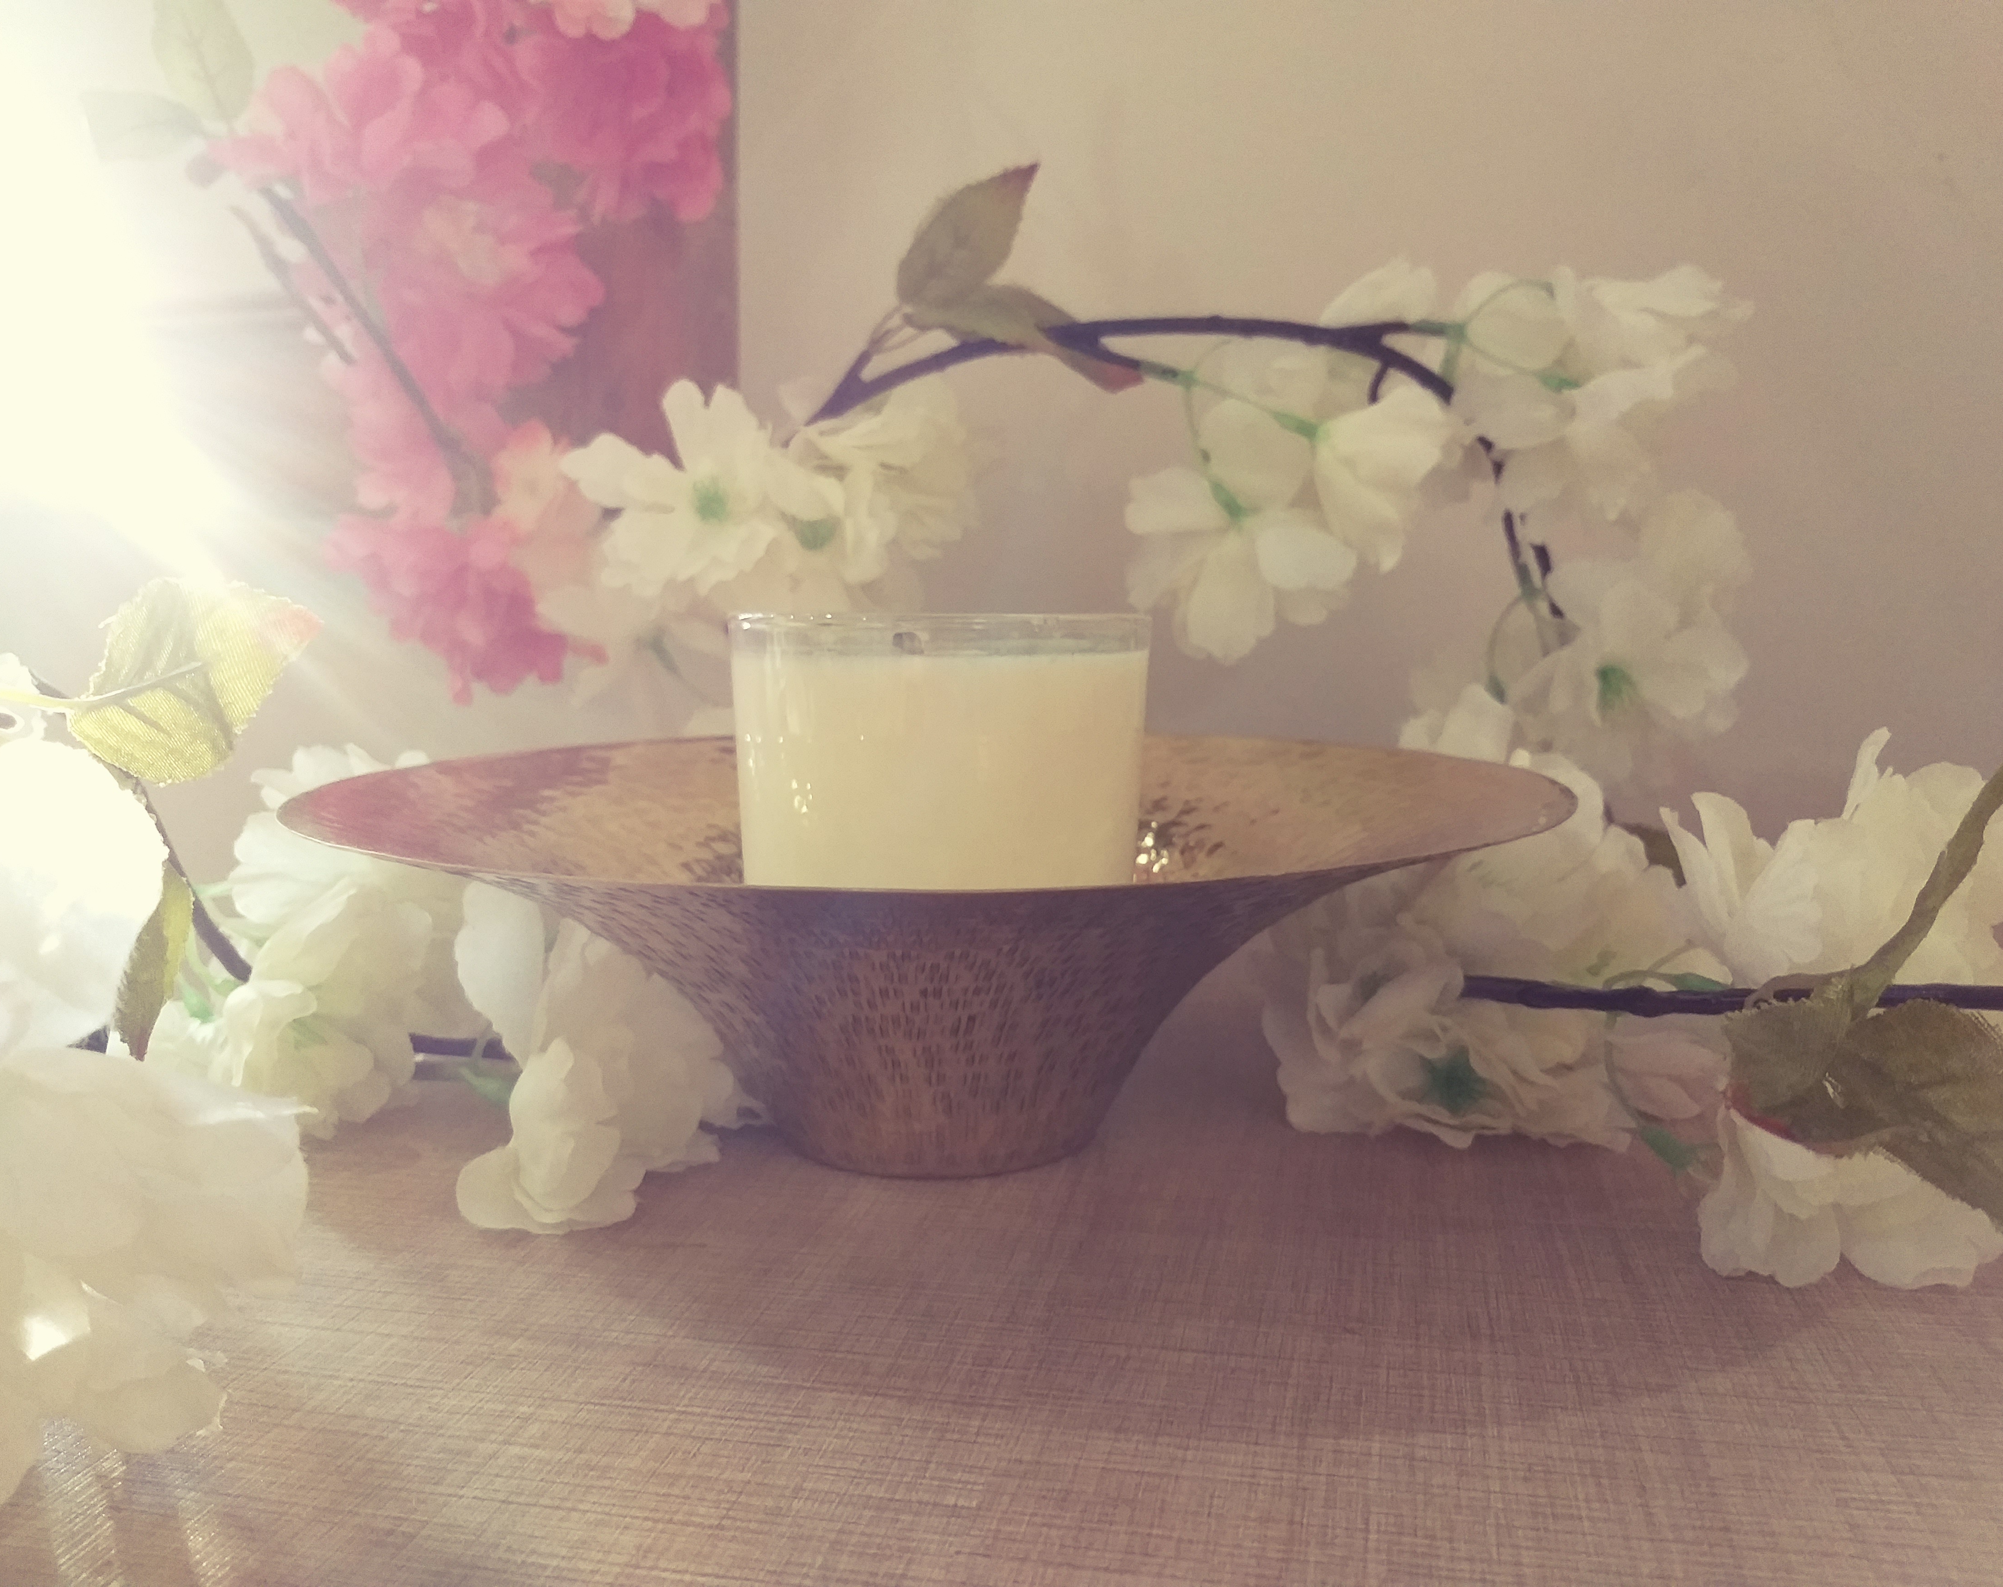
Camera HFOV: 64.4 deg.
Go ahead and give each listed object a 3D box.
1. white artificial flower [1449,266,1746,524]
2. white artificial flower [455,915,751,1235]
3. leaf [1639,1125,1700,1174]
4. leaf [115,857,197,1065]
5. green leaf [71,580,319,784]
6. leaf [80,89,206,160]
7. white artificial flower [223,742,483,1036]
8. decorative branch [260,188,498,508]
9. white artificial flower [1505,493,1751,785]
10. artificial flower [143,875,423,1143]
[{"bbox_3d":[0.144,-0.097,0.385,0.064,0.060,0.055,-6,8,-40],"label":"white artificial flower"},{"bbox_3d":[-0.070,0.049,0.282,0.052,0.057,0.052,3,7,26],"label":"white artificial flower"},{"bbox_3d":[0.114,0.060,0.270,0.010,0.008,0.008,-6,9,-43],"label":"leaf"},{"bbox_3d":[-0.149,0.029,0.280,0.011,0.033,0.013,12,6,-16],"label":"leaf"},{"bbox_3d":[-0.142,-0.020,0.280,0.046,0.033,0.014,-25,0,-6],"label":"green leaf"},{"bbox_3d":[-0.249,-0.194,0.460,0.035,0.020,0.015,-1,7,-11],"label":"leaf"},{"bbox_3d":[-0.141,0.022,0.345,0.048,0.060,0.053,6,9,44],"label":"white artificial flower"},{"bbox_3d":[-0.190,-0.134,0.480,0.018,0.120,0.018,-34,0,0],"label":"decorative branch"},{"bbox_3d":[0.158,-0.039,0.400,0.059,0.069,0.045,1,7,6],"label":"white artificial flower"},{"bbox_3d":[-0.146,0.044,0.325,0.054,0.049,0.045,1,7,6],"label":"artificial flower"}]

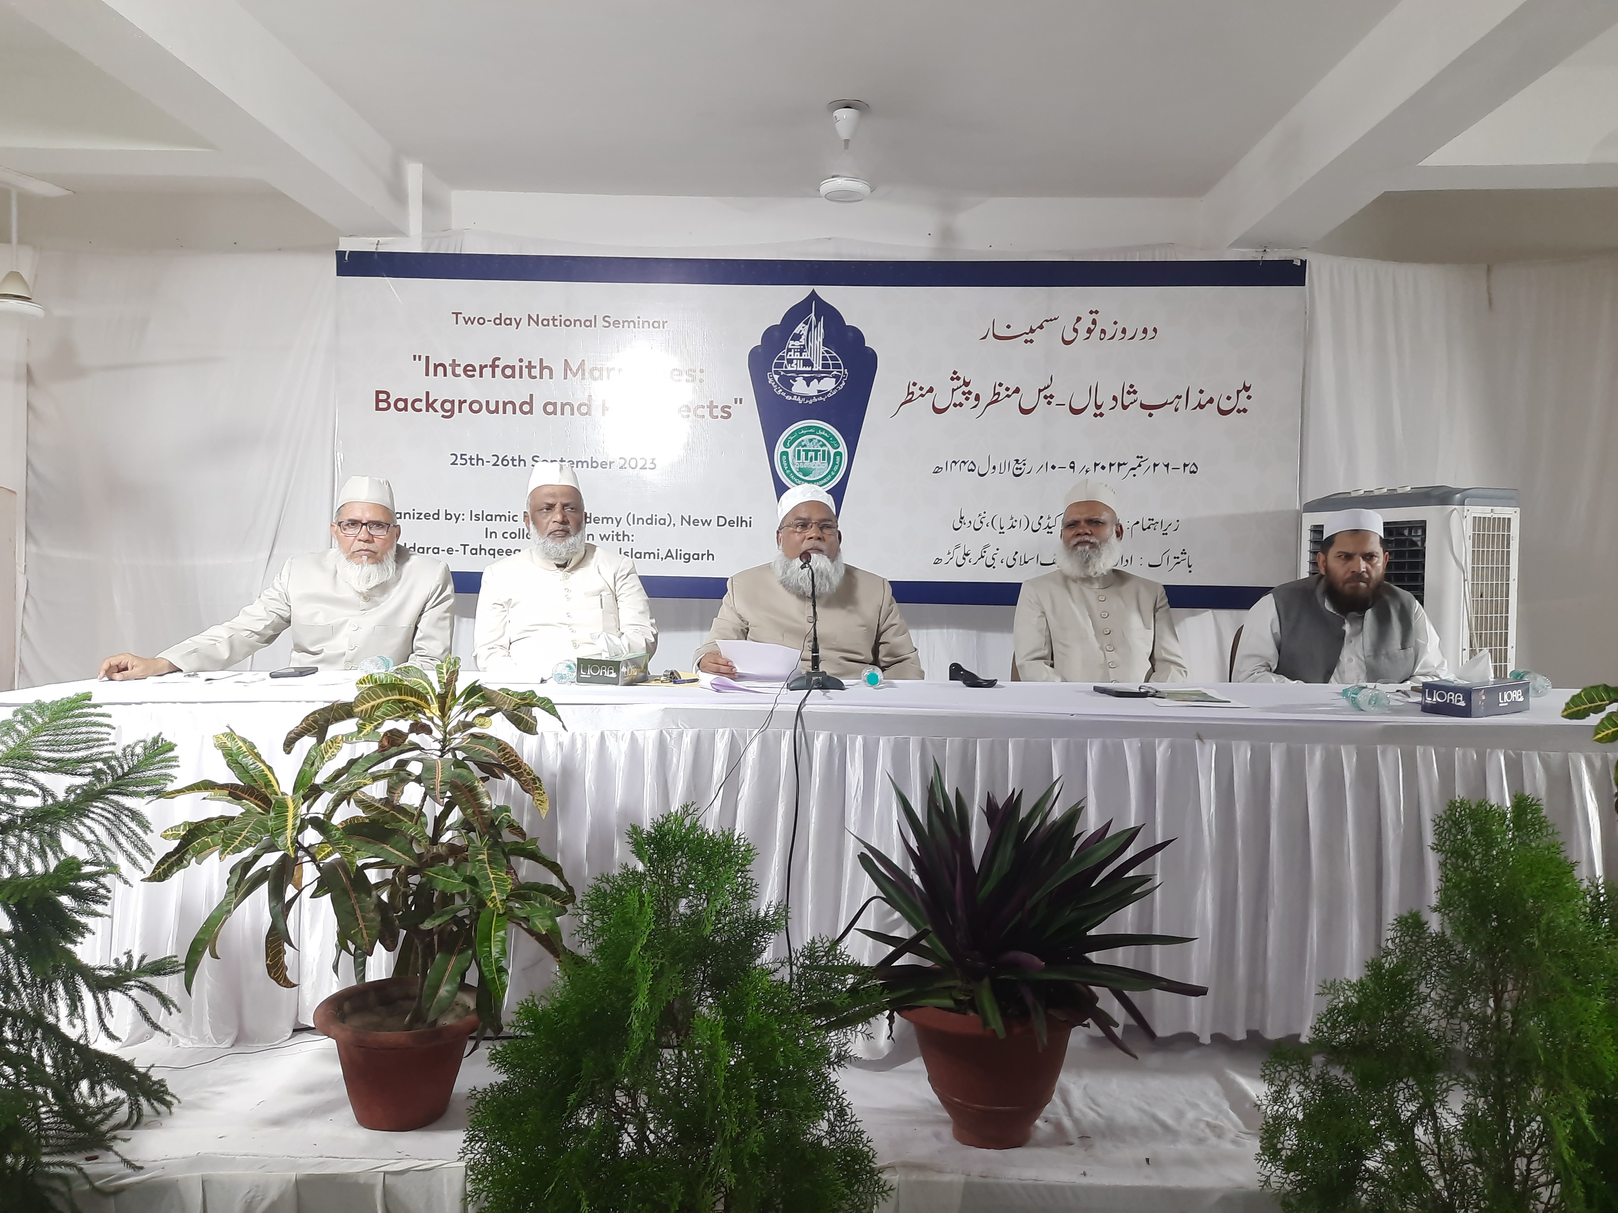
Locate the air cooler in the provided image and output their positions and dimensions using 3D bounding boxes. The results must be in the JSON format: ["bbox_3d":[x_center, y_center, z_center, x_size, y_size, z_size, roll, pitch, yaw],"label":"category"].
[{"bbox_3d":[2.161,0.244,4.230,0.430,1.300,0.630,-1,2,-33],"label":"air cooler"}]

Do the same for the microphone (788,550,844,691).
[{"bbox_3d":[0.015,0.035,3.163,0.155,0.366,0.160,0,2,0],"label":"microphone"}]

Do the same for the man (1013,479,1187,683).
[{"bbox_3d":[0.858,0.295,3.442,0.520,1.350,0.760,1,2,9],"label":"man"}]

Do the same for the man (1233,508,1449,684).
[{"bbox_3d":[1.497,0.349,3.333,0.600,1.260,0.820,1,2,17],"label":"man"}]

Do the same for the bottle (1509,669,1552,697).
[{"bbox_3d":[1.908,0.201,3.118,0.060,0.060,0.180,1,5,10],"label":"bottle"}]

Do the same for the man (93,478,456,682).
[{"bbox_3d":[-1.462,0.288,3.392,0.920,1.330,0.760,0,2,-12],"label":"man"}]

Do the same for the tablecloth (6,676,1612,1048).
[{"bbox_3d":[0.195,0.603,2.972,4.450,0.755,0.730,1,2,1],"label":"tablecloth"}]

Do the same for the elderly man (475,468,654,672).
[{"bbox_3d":[-0.722,0.272,3.441,0.540,1.370,0.760,0,2,-10],"label":"elderly man"}]

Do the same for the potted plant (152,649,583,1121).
[{"bbox_3d":[-0.874,0.539,2.340,0.820,0.910,0.740,0,2,0],"label":"potted plant"}]

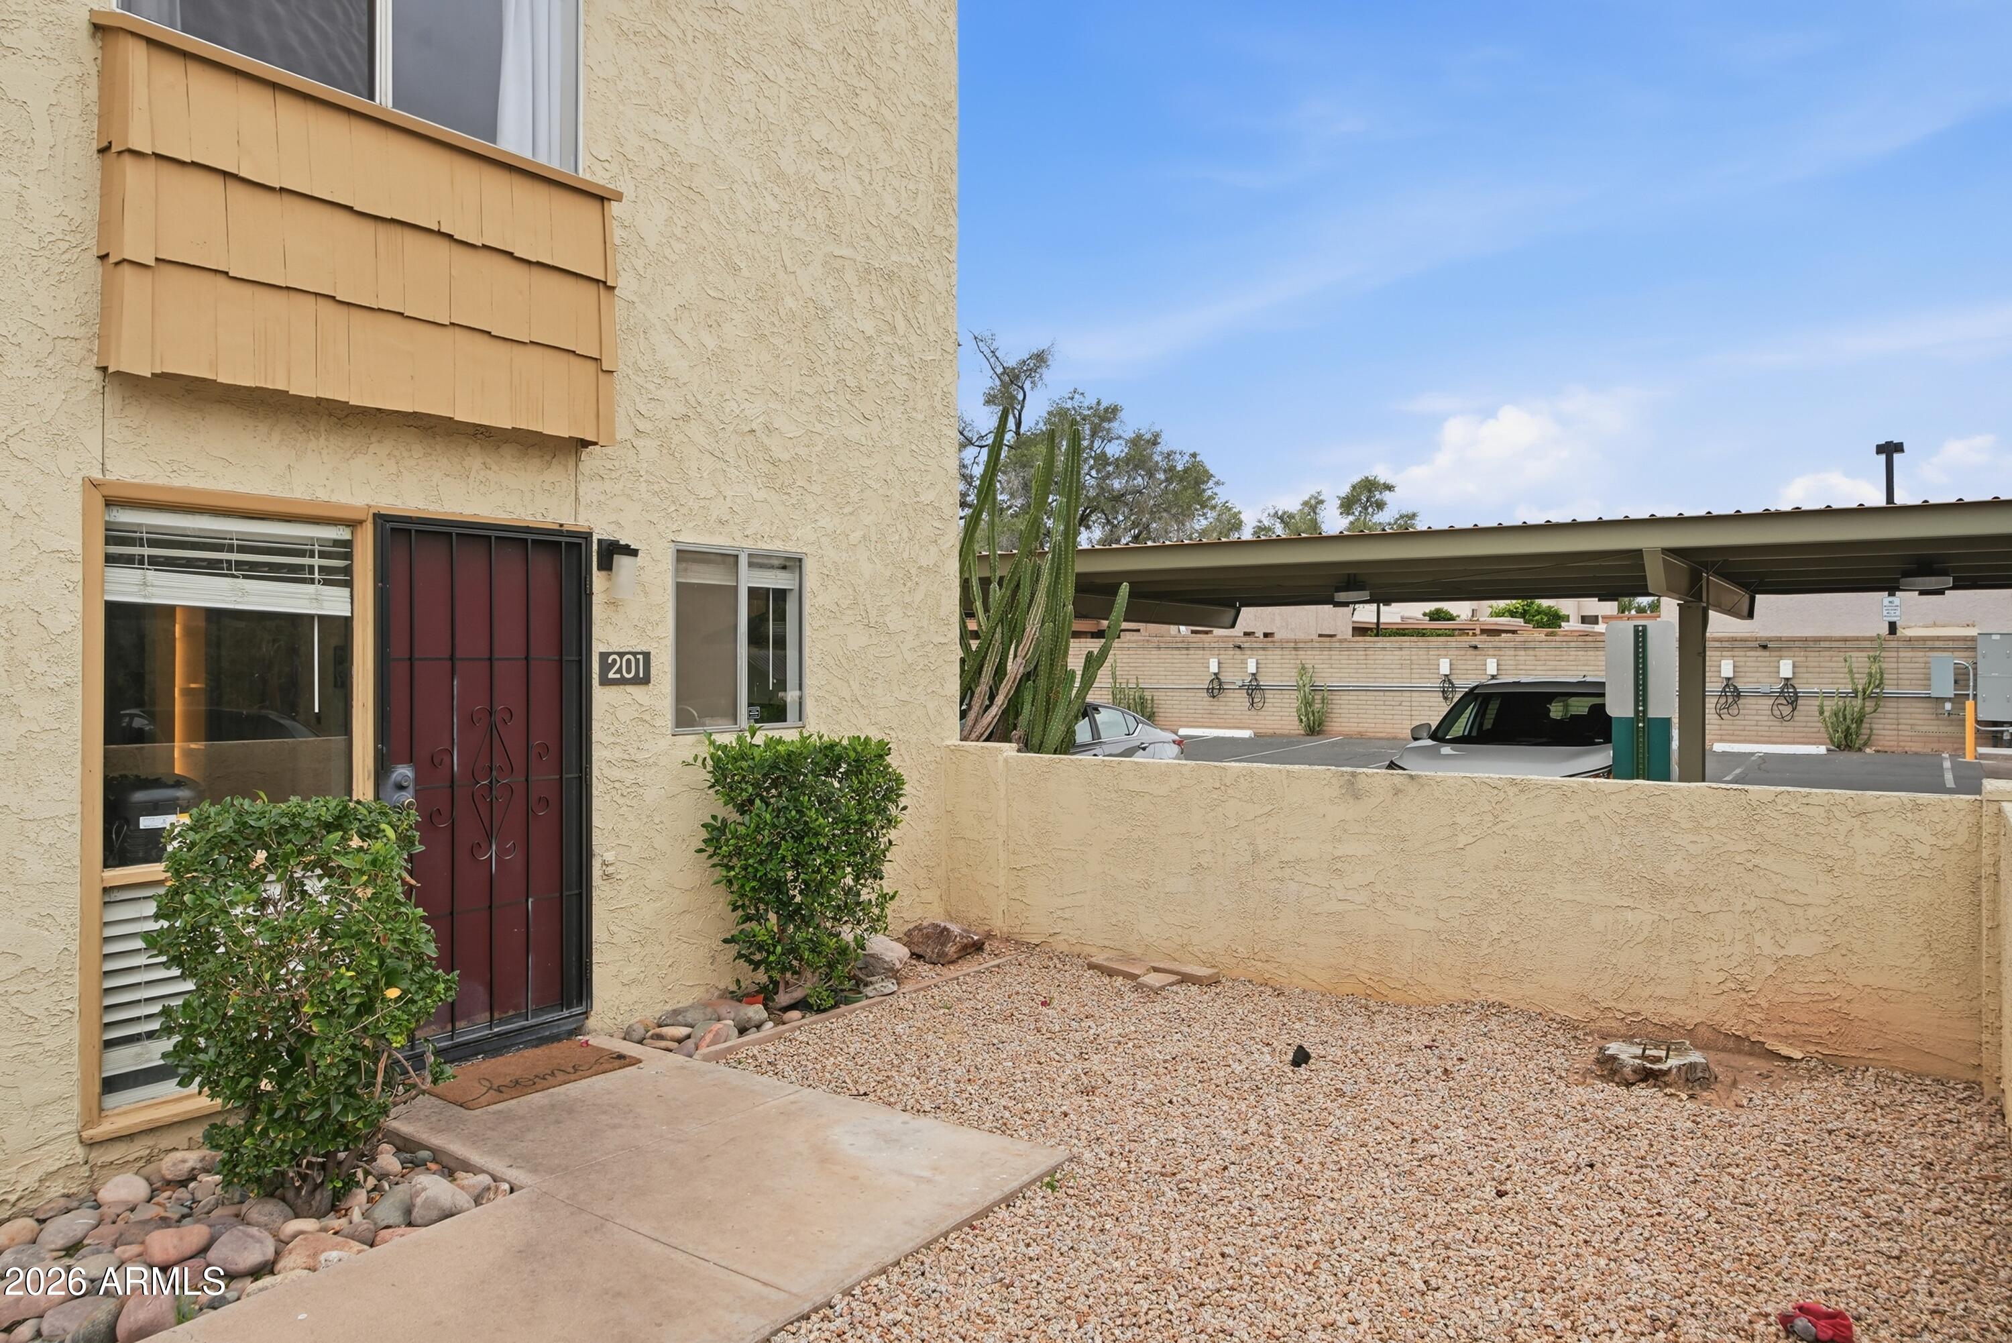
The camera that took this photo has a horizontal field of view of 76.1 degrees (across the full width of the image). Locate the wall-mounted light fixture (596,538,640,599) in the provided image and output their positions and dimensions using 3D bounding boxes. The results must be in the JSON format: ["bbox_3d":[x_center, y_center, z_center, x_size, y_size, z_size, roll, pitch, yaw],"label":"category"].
[{"bbox_3d":[-1.694,-0.453,5.669,0.180,0.265,0.115,0,0,36],"label":"wall-mounted light fixture"}]

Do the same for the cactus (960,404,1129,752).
[{"bbox_3d":[0.161,-0.040,8.500,1.100,3.350,1.000,0,0,36],"label":"cactus"}]

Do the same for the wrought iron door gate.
[{"bbox_3d":[-2.095,0.444,5.246,0.070,2.117,0.955,0,0,36],"label":"wrought iron door gate"}]

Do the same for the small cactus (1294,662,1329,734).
[{"bbox_3d":[6.998,0.642,29.509,0.680,1.650,0.550,0,0,36],"label":"small cactus"}]

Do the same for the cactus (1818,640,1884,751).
[{"bbox_3d":[15.193,0.416,23.100,1.000,2.070,0.800,0,0,36],"label":"cactus"}]

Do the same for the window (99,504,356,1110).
[{"bbox_3d":[-2.697,0.431,4.520,0.090,1.998,0.825,0,0,36],"label":"window"}]

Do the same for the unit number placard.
[{"bbox_3d":[-1.711,-0.013,5.791,0.020,0.148,0.277,0,0,36],"label":"unit number placard"}]

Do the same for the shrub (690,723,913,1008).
[{"bbox_3d":[-0.983,0.945,6.070,0.720,1.290,0.800,0,0,36],"label":"shrub"}]

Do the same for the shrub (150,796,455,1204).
[{"bbox_3d":[-2.221,1.050,4.060,0.680,1.260,0.800,0,0,36],"label":"shrub"}]

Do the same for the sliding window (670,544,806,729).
[{"bbox_3d":[-1.301,-0.154,6.339,0.070,0.888,0.854,0,0,36],"label":"sliding window"}]

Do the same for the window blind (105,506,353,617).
[{"bbox_3d":[-2.732,-0.383,4.574,0.060,0.350,0.817,0,0,36],"label":"window blind"}]

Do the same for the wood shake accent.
[{"bbox_3d":[-2.278,-1.502,4.791,0.250,1.128,1.848,0,0,36],"label":"wood shake accent"}]

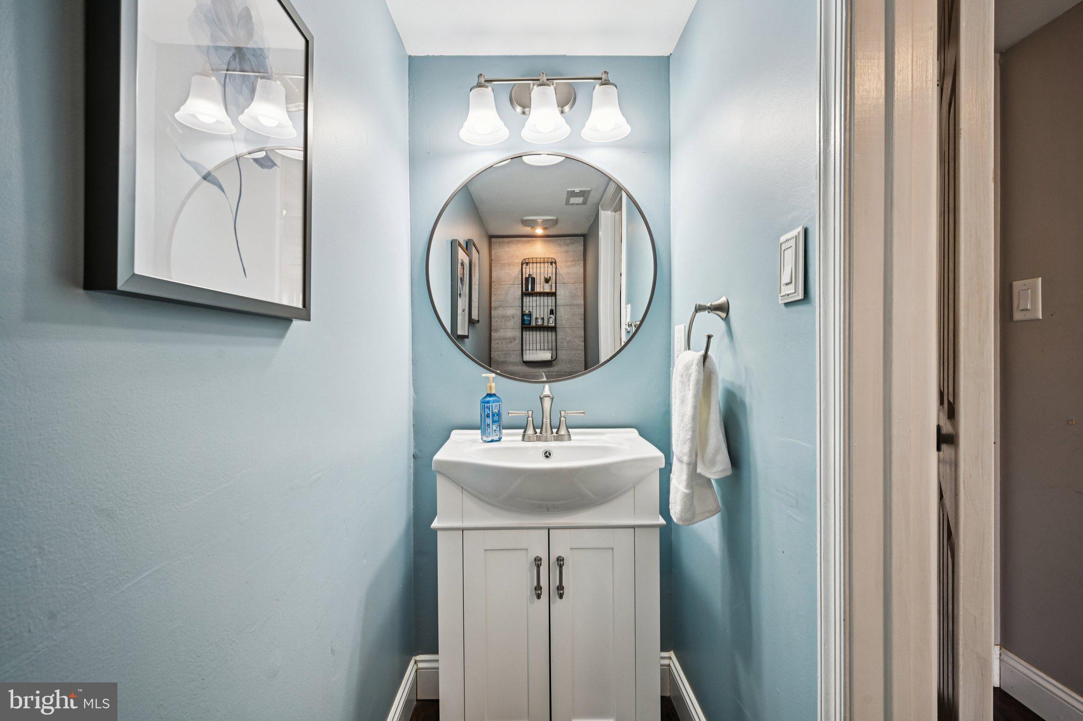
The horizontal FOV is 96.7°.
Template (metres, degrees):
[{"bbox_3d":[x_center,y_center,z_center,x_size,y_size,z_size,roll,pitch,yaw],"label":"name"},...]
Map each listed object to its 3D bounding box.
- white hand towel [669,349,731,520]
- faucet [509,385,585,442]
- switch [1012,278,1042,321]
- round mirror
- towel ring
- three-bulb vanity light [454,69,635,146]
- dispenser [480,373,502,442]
[{"bbox_3d":[0.378,0.182,1.135,0.112,0.415,0.185,0,1,-1],"label":"white hand towel"},{"bbox_3d":[0.018,0.161,1.459,0.240,0.176,0.155,0,1,-1],"label":"faucet"},{"bbox_3d":[1.540,-0.192,1.528,0.011,0.126,0.083,0,1,-1],"label":"switch"},{"bbox_3d":[0.003,-0.304,1.595,0.762,0.762,0.026,0,1,-1],"label":"round mirror"},{"bbox_3d":[0.406,-0.063,1.154,0.090,0.186,0.165,0,1,-1],"label":"towel ring"},{"bbox_3d":[0.013,-0.790,1.500,0.527,0.190,0.203,0,1,-1],"label":"three-bulb vanity light"},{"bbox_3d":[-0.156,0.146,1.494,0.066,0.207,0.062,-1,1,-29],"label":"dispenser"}]

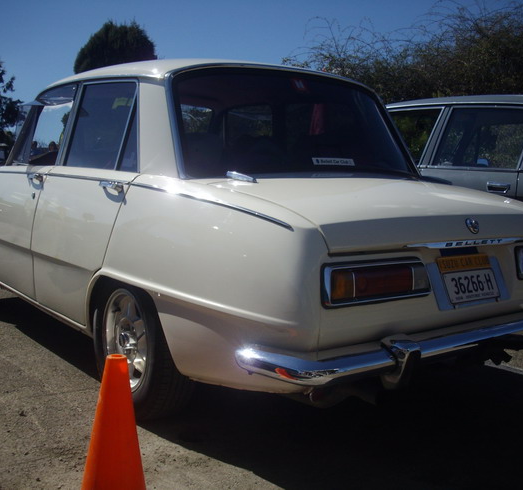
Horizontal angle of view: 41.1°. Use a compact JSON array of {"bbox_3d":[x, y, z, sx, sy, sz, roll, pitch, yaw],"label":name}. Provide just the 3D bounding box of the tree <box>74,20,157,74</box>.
[{"bbox_3d":[-7.320,-7.094,35.000,4.500,8.000,4.500,-1,6,-12],"label":"tree"}]

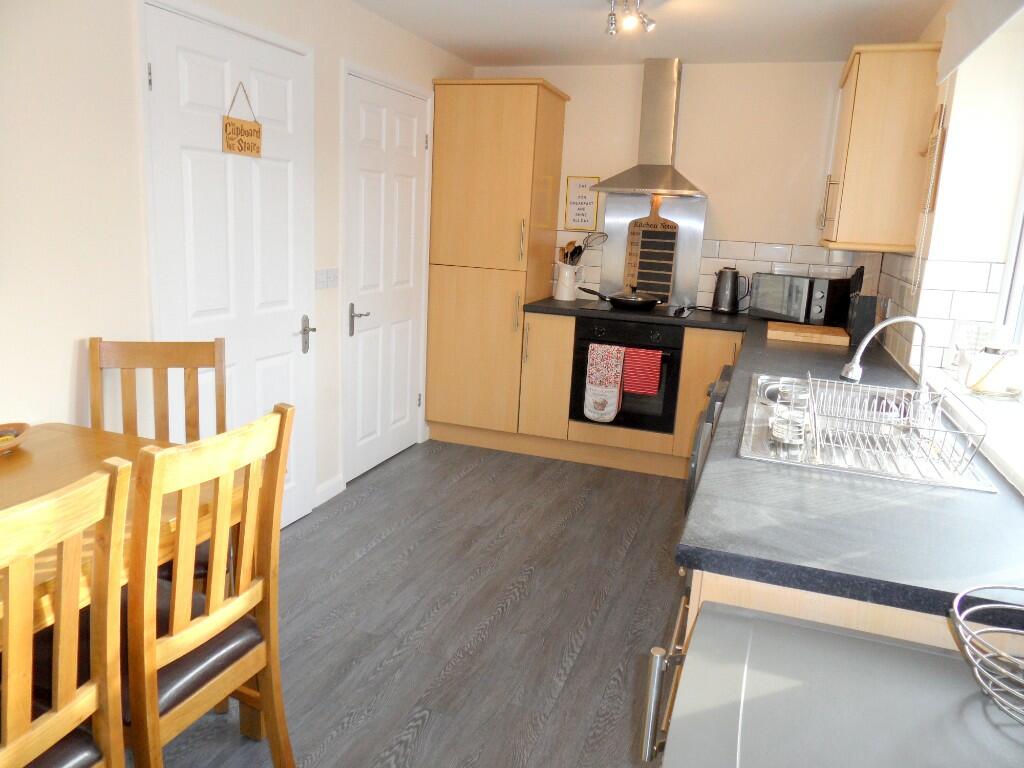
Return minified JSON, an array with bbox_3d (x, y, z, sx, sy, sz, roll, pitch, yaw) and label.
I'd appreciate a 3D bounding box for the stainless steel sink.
[{"bbox_3d":[0.823,0.156,1.800,0.448,0.158,0.954,7,13,19],"label":"stainless steel sink"}]

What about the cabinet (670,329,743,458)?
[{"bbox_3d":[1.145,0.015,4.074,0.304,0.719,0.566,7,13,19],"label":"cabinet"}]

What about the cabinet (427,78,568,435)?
[{"bbox_3d":[-0.093,-0.748,4.370,0.626,2.000,0.596,7,13,19],"label":"cabinet"}]

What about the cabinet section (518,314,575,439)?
[{"bbox_3d":[0.295,-0.093,4.364,0.303,0.719,0.566,7,13,19],"label":"cabinet section"}]

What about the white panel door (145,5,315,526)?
[{"bbox_3d":[-1.043,-0.295,2.752,0.045,1.975,0.762,9,14,24],"label":"white panel door"}]

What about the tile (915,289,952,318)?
[{"bbox_3d":[1.499,-0.281,2.512,0.100,0.100,0.010,8,14,19],"label":"tile"}]

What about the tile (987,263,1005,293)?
[{"bbox_3d":[1.692,-0.370,2.480,0.048,0.100,0.010,7,14,19],"label":"tile"}]

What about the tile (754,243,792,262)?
[{"bbox_3d":[1.502,-0.752,4.074,0.200,0.100,0.010,8,14,19],"label":"tile"}]

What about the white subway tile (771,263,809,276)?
[{"bbox_3d":[1.599,-0.647,4.087,0.202,0.102,0.010,7,13,19],"label":"white subway tile"}]

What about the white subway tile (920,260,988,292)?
[{"bbox_3d":[1.549,-0.372,2.473,0.195,0.100,0.010,8,14,19],"label":"white subway tile"}]

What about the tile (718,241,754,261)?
[{"bbox_3d":[1.314,-0.775,4.139,0.200,0.100,0.010,8,14,19],"label":"tile"}]

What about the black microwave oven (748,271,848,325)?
[{"bbox_3d":[1.577,-0.468,3.901,0.425,0.248,0.315,15,18,42],"label":"black microwave oven"}]

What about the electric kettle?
[{"bbox_3d":[1.284,-0.542,4.151,0.200,0.260,0.160,7,14,19],"label":"electric kettle"}]

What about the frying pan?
[{"bbox_3d":[0.623,-0.498,4.113,0.480,0.116,0.300,7,14,19],"label":"frying pan"}]

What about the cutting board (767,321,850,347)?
[{"bbox_3d":[1.337,-0.228,3.220,0.335,0.040,0.310,8,14,19],"label":"cutting board"}]

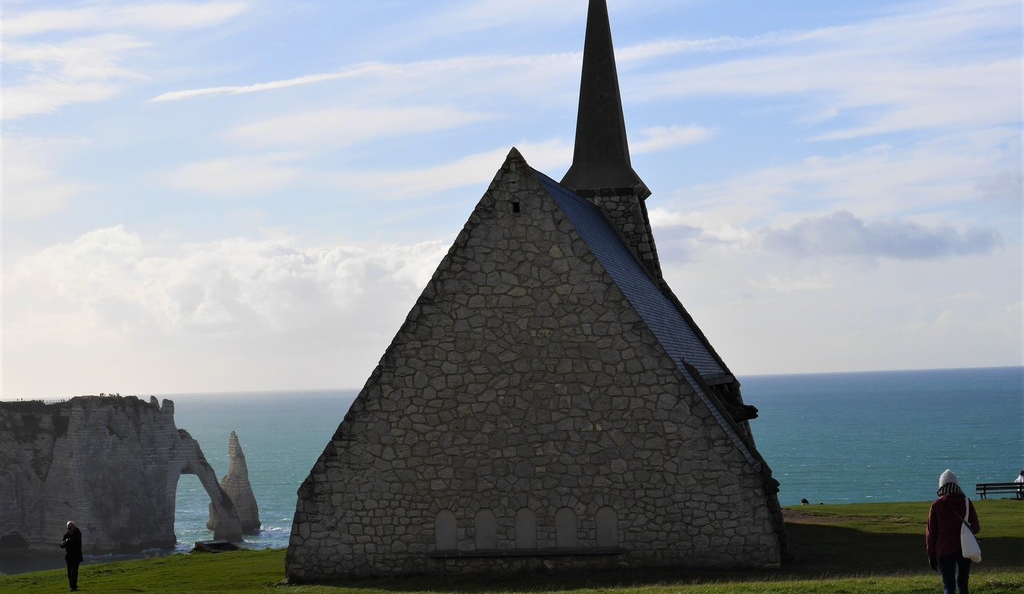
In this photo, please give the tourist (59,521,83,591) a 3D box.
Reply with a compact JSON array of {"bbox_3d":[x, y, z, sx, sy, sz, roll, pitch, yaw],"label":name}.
[{"bbox_3d":[-10.965,6.453,54.489,0.500,1.730,0.500,-1,-2,-24],"label":"tourist"}]

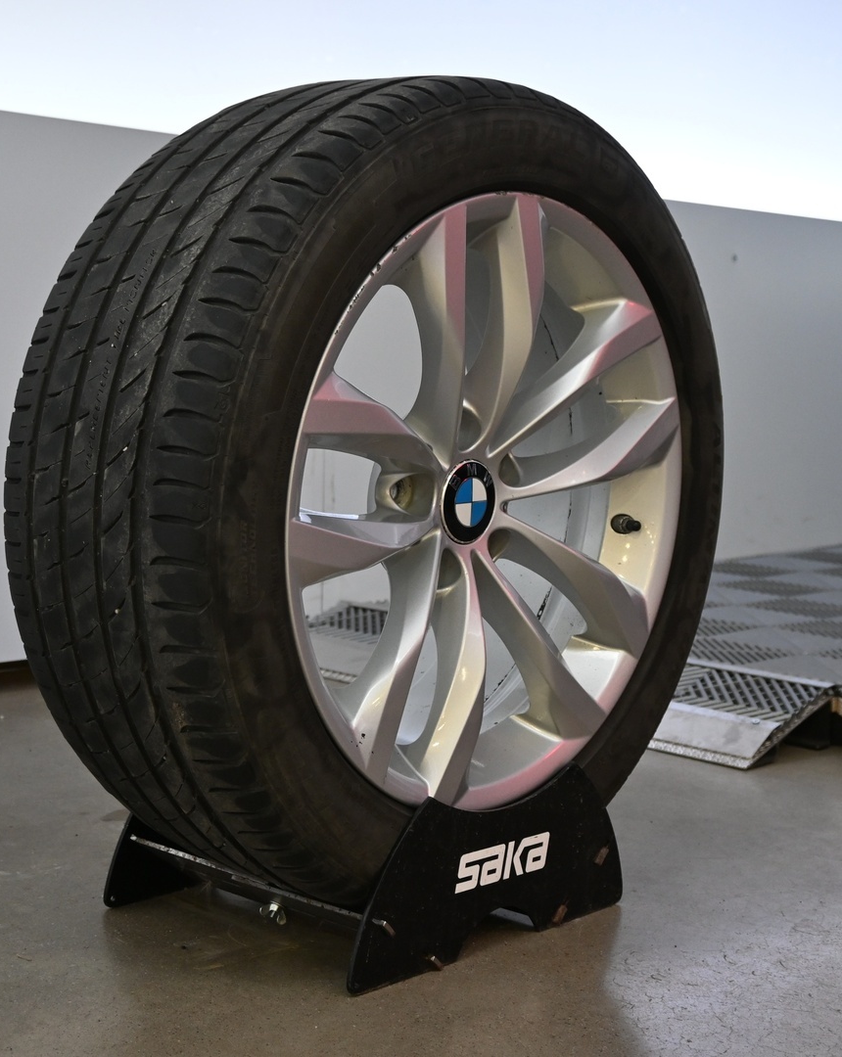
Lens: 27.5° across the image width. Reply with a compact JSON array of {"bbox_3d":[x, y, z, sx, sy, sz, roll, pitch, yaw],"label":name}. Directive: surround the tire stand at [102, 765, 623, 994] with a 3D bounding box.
[{"bbox_3d":[-0.042,0.258,1.487,0.288,0.139,0.358,7,6,40],"label":"tire stand"}]

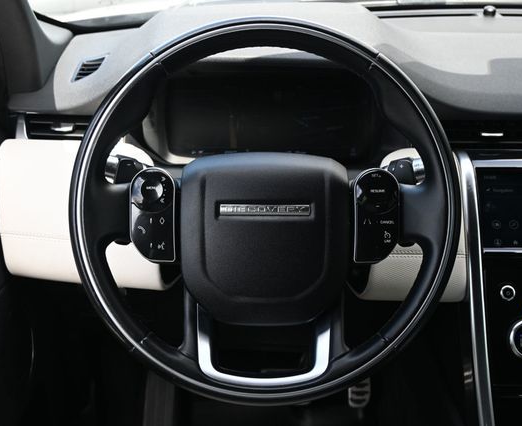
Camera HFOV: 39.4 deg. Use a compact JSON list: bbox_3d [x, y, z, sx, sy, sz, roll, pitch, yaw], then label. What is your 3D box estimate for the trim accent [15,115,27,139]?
[{"bbox_3d":[-0.288,-0.103,0.875,0.015,0.030,0.016,0,14,0],"label":"trim accent"}]

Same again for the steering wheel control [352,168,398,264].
[{"bbox_3d":[0.112,0.003,0.716,0.046,0.093,0.022,0,-4,0],"label":"steering wheel control"}]

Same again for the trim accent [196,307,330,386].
[{"bbox_3d":[0.002,0.130,0.707,0.129,0.078,0.024,0,-5,0],"label":"trim accent"}]

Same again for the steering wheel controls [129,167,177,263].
[{"bbox_3d":[-0.105,0.002,0.716,0.046,0.093,0.022,0,-4,0],"label":"steering wheel controls"}]

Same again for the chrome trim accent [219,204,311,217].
[{"bbox_3d":[0.004,-0.002,0.706,0.089,0.012,0.004,0,-5,0],"label":"chrome trim accent"}]

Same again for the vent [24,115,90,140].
[{"bbox_3d":[-0.242,-0.103,0.880,0.088,0.031,0.030,0,14,0],"label":"vent"}]

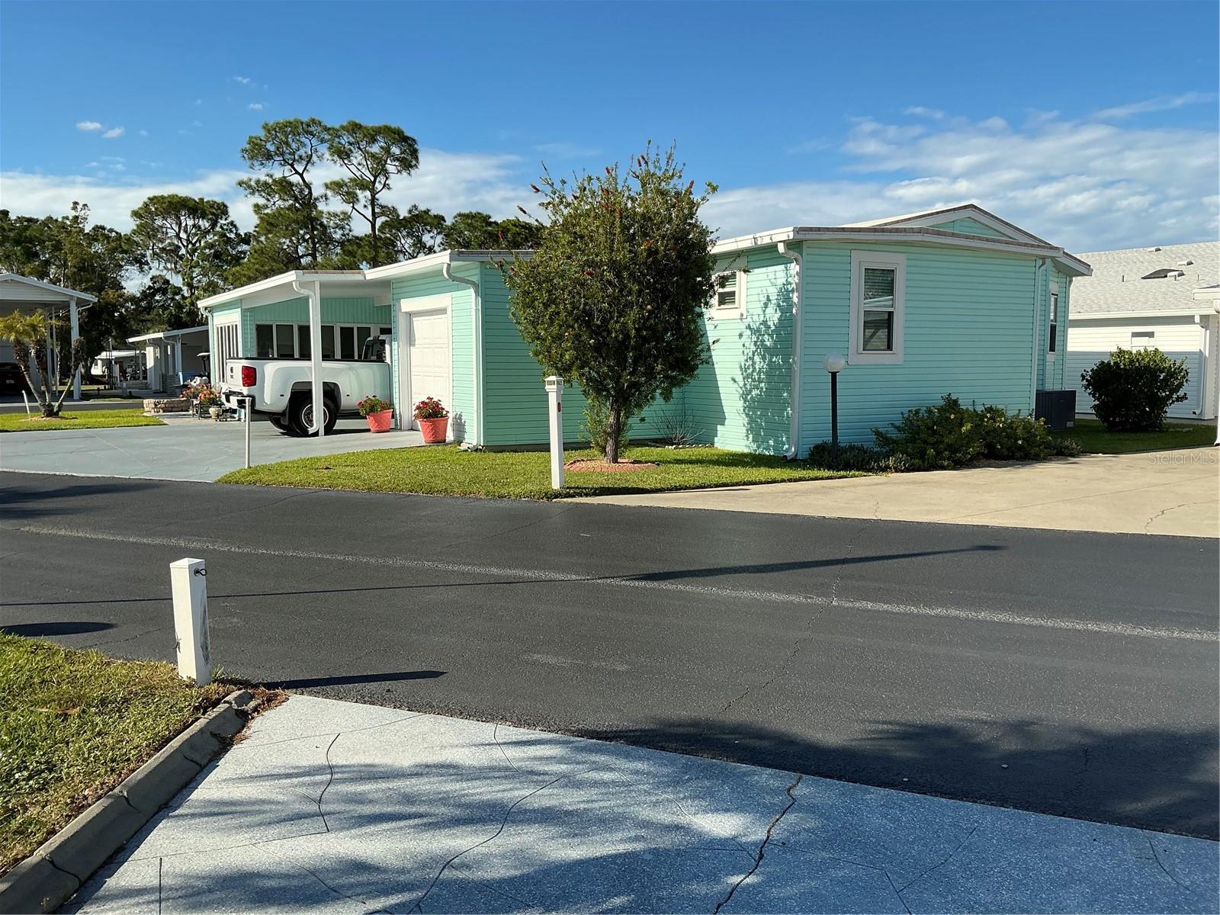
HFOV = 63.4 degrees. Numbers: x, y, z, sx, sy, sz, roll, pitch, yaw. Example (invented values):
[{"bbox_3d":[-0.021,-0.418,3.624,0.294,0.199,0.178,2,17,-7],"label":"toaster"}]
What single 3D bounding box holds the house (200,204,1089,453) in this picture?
[{"bbox_3d":[-0.653,-3.060,23.368,15.300,4.350,18.000,-3,7,-27],"label":"house"}]

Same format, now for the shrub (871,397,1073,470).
[{"bbox_3d":[5.808,-0.482,15.518,4.000,0.980,1.350,-3,7,-27],"label":"shrub"}]

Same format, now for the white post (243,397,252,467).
[{"bbox_3d":[-5.003,-0.329,13.617,0.075,0.980,0.075,2,6,20],"label":"white post"}]

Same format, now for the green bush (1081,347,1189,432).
[{"bbox_3d":[10.681,-1.401,19.928,2.050,1.670,1.950,3,7,28],"label":"green bush"}]

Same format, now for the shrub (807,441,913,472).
[{"bbox_3d":[3.681,-0.044,14.338,1.750,0.360,0.850,-3,7,-27],"label":"shrub"}]

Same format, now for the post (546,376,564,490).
[{"bbox_3d":[-0.630,-0.305,11.796,0.165,1.340,0.165,3,7,23],"label":"post"}]

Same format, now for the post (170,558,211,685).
[{"bbox_3d":[-2.064,0.805,4.885,0.115,0.620,0.115,2,6,20],"label":"post"}]

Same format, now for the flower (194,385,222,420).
[{"bbox_3d":[-9.131,-1.258,22.495,0.620,0.800,0.600,-2,7,-22],"label":"flower"}]

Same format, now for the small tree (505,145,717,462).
[{"bbox_3d":[0.021,-2.213,14.496,3.100,4.580,3.000,0,6,0],"label":"small tree"}]

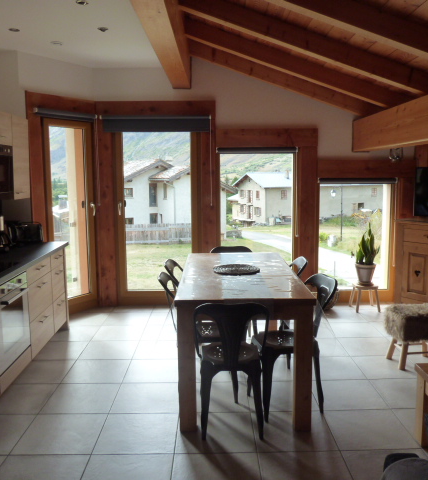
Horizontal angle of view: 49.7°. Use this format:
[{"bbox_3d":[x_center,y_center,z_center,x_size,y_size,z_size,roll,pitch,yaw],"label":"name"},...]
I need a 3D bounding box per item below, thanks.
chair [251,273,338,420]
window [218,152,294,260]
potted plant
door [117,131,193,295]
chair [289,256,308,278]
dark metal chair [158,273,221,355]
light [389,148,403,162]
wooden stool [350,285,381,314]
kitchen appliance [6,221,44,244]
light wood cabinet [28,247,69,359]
[{"bbox_3d":[0.507,0.676,3.015,0.520,0.830,0.430,-3,8,-15],"label":"chair"},{"bbox_3d":[0.505,-0.192,5.419,0.904,1.688,0.090,-1,7,0],"label":"window"},{"bbox_3d":[1.709,0.158,5.183,0.260,0.700,0.250,-1,7,-1],"label":"potted plant"},{"bbox_3d":[-0.649,-0.326,5.339,0.768,1.886,0.080,-1,7,0],"label":"door"},{"bbox_3d":[0.482,0.574,3.798,0.520,0.830,0.430,-2,8,-11],"label":"chair"},{"bbox_3d":[-0.115,0.656,3.231,0.520,0.830,0.430,0,7,8],"label":"dark metal chair"},{"bbox_3d":[2.015,-0.954,5.152,0.140,0.190,0.140,-1,7,0],"label":"light"},{"bbox_3d":[1.725,0.643,5.262,0.285,0.290,0.285,-1,7,-1],"label":"wooden stool"},{"bbox_3d":[-1.946,-0.066,4.742,0.280,0.195,0.180,-4,8,-27],"label":"kitchen appliance"},{"bbox_3d":[-1.726,0.518,4.024,0.580,0.709,1.021,-1,7,-3],"label":"light wood cabinet"}]

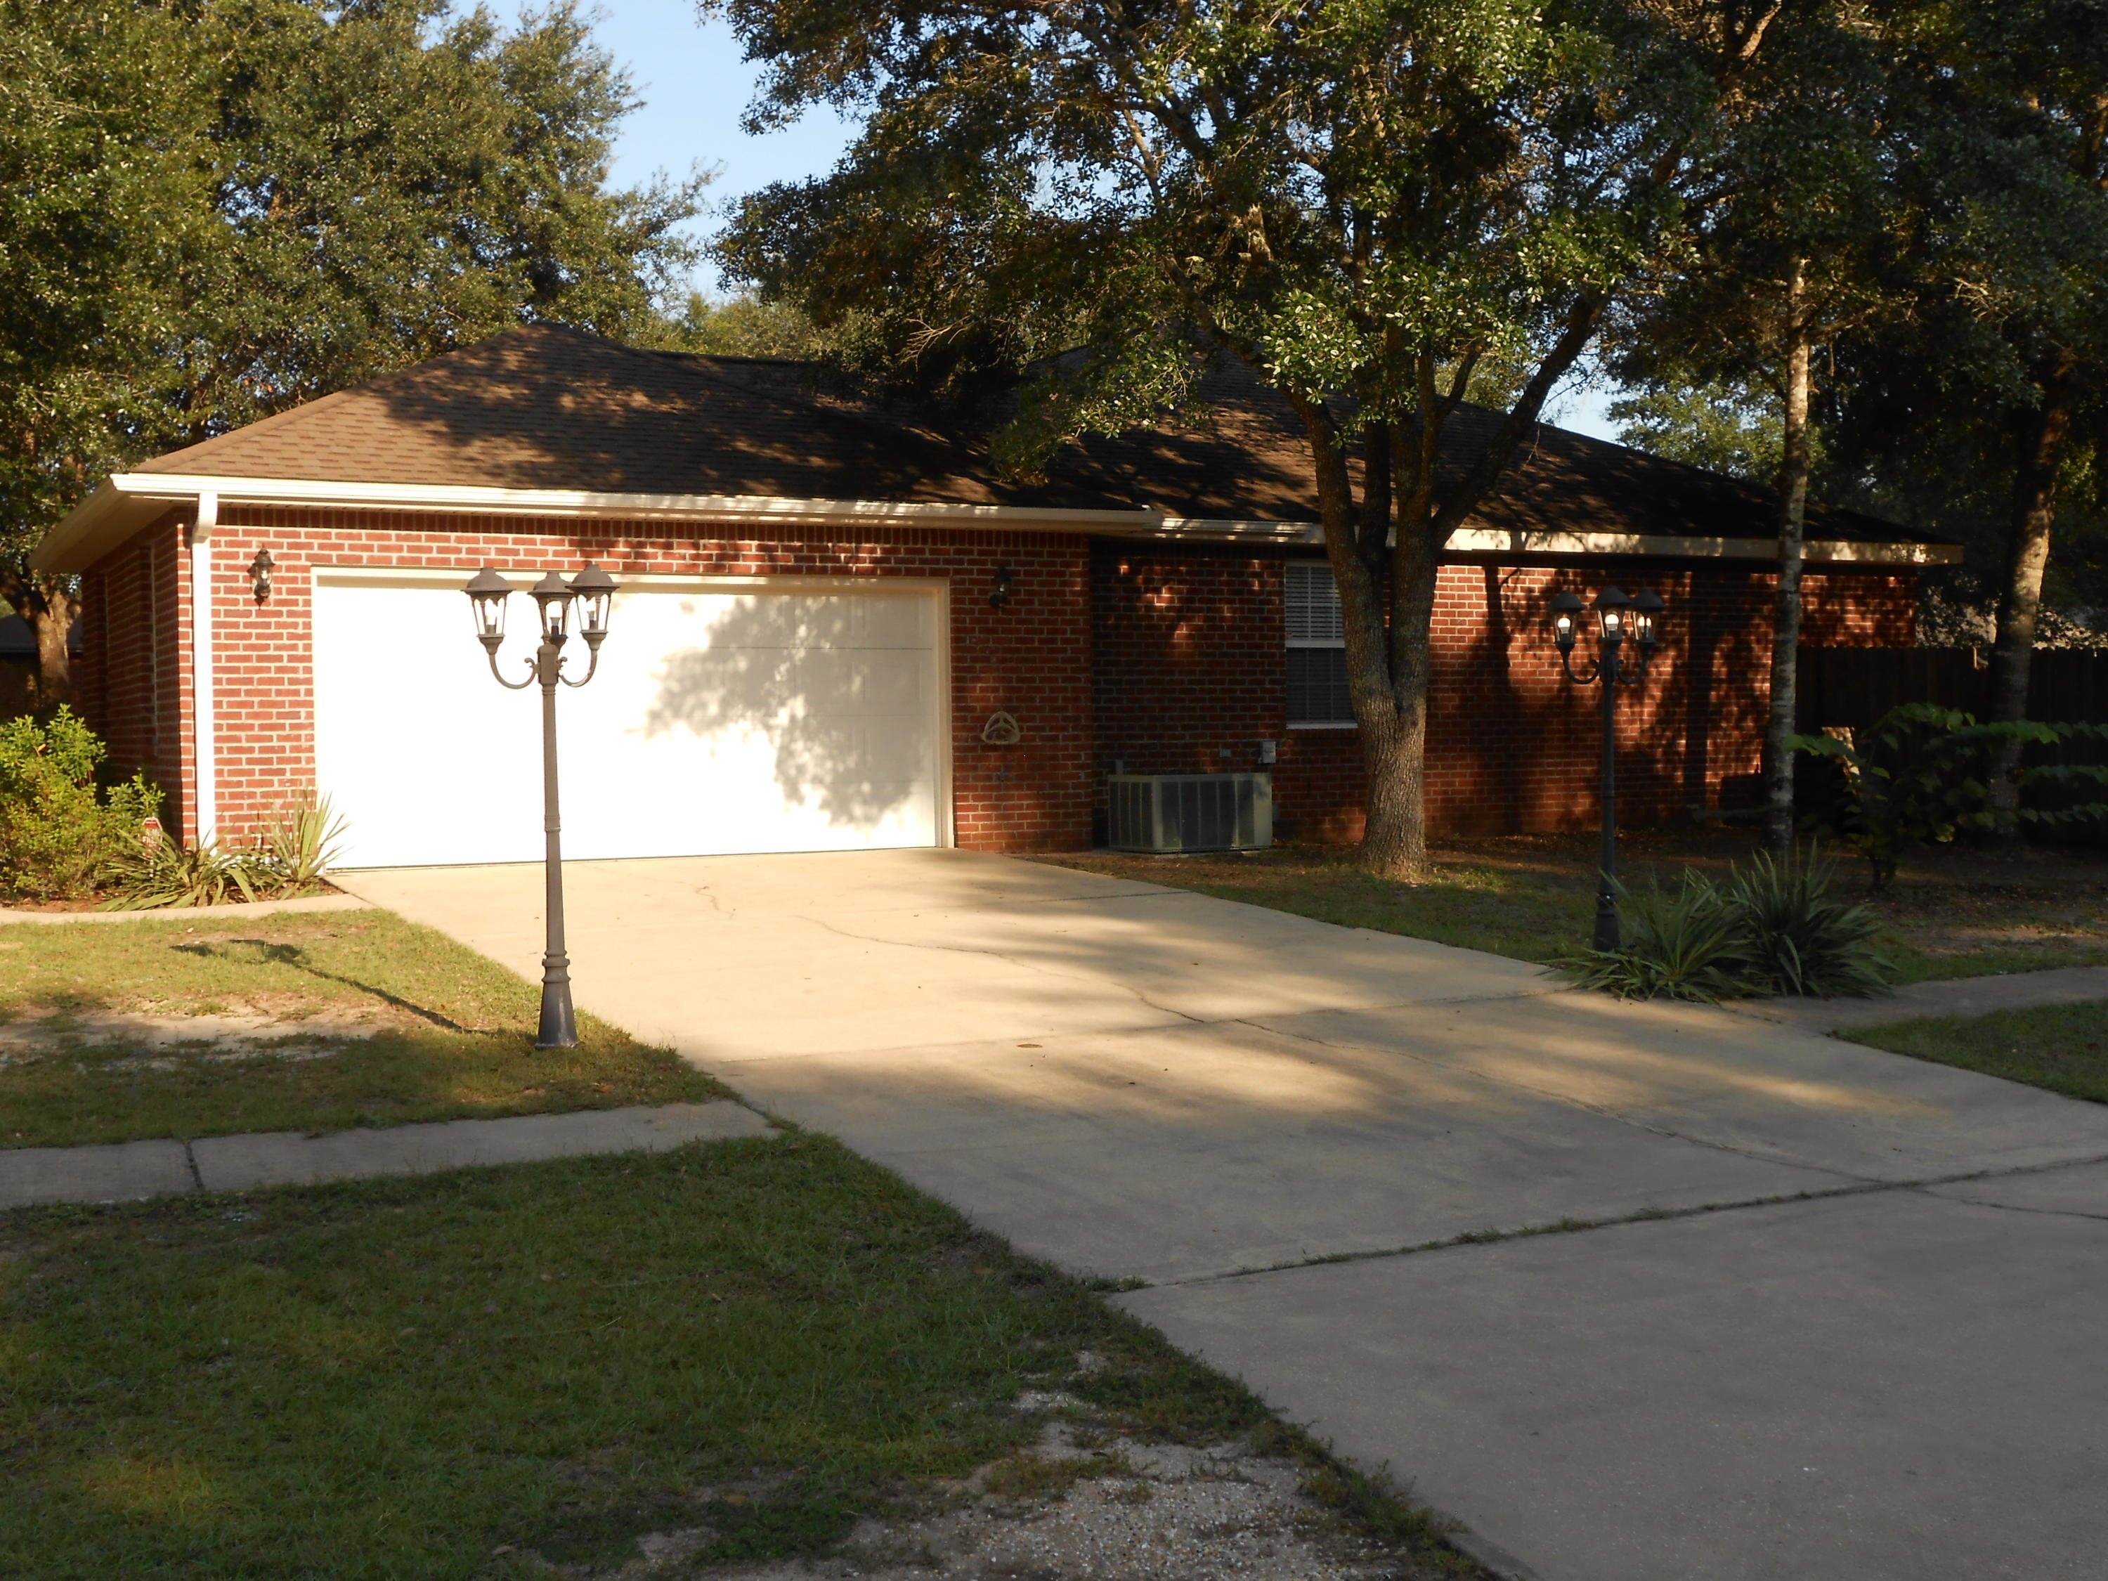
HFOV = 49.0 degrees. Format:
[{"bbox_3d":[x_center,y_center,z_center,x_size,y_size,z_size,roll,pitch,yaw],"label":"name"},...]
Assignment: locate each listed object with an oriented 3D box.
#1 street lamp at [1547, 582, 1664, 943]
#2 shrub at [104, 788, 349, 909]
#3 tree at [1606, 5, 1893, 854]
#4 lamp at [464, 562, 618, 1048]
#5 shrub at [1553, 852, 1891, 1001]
[{"bbox_3d":[3.098,-0.111,12.963,0.660,2.020,0.620,-1,2,-7],"label":"street lamp"},{"bbox_3d":[-5.516,0.381,15.516,1.700,0.680,1.050,-1,2,-27],"label":"shrub"},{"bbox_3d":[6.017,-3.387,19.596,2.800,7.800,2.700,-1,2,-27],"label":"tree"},{"bbox_3d":[-2.164,0.065,9.873,0.660,2.020,0.620,-1,2,7],"label":"lamp"},{"bbox_3d":[3.503,0.688,12.049,1.650,0.740,1.100,-1,2,-20],"label":"shrub"}]

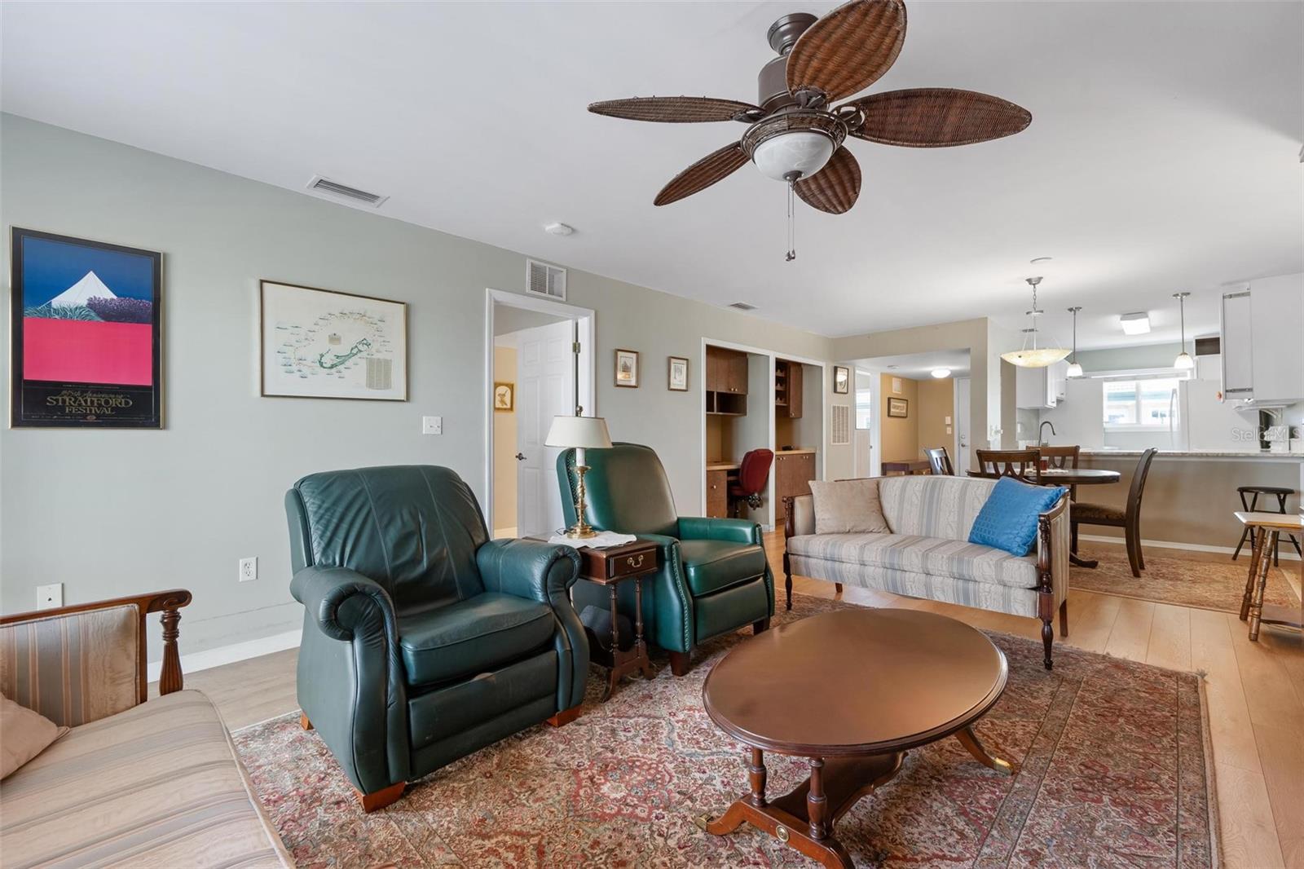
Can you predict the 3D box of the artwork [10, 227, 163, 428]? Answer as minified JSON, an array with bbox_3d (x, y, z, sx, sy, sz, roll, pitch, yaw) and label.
[{"bbox_3d":[-2.426,-0.432,2.357,0.030,0.815,0.458,0,0,44],"label":"artwork"}]

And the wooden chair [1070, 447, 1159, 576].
[{"bbox_3d":[3.777,0.612,4.506,0.450,1.000,0.580,0,0,-42],"label":"wooden chair"}]

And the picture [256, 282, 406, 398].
[{"bbox_3d":[-1.752,-0.499,3.056,0.027,0.602,0.745,0,0,44],"label":"picture"}]

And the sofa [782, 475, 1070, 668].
[{"bbox_3d":[1.596,0.699,3.284,1.450,0.870,0.680,0,0,41],"label":"sofa"}]

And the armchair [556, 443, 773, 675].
[{"bbox_3d":[0.063,0.594,3.201,0.990,1.080,0.930,0,0,44],"label":"armchair"}]

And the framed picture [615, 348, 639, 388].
[{"bbox_3d":[-0.207,-0.562,4.626,0.024,0.312,0.257,0,0,44],"label":"framed picture"}]

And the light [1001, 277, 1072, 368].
[{"bbox_3d":[3.203,-0.930,4.543,0.490,0.742,0.490,0,0,44],"label":"light"}]

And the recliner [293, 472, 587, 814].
[{"bbox_3d":[-0.907,0.634,2.212,0.970,0.990,0.980,0,0,44],"label":"recliner"}]

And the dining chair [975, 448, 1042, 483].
[{"bbox_3d":[2.898,0.618,4.344,0.450,1.000,0.580,0,0,41],"label":"dining chair"}]

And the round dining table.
[{"bbox_3d":[3.421,0.729,4.811,1.100,0.775,1.100,0,0,44],"label":"round dining table"}]

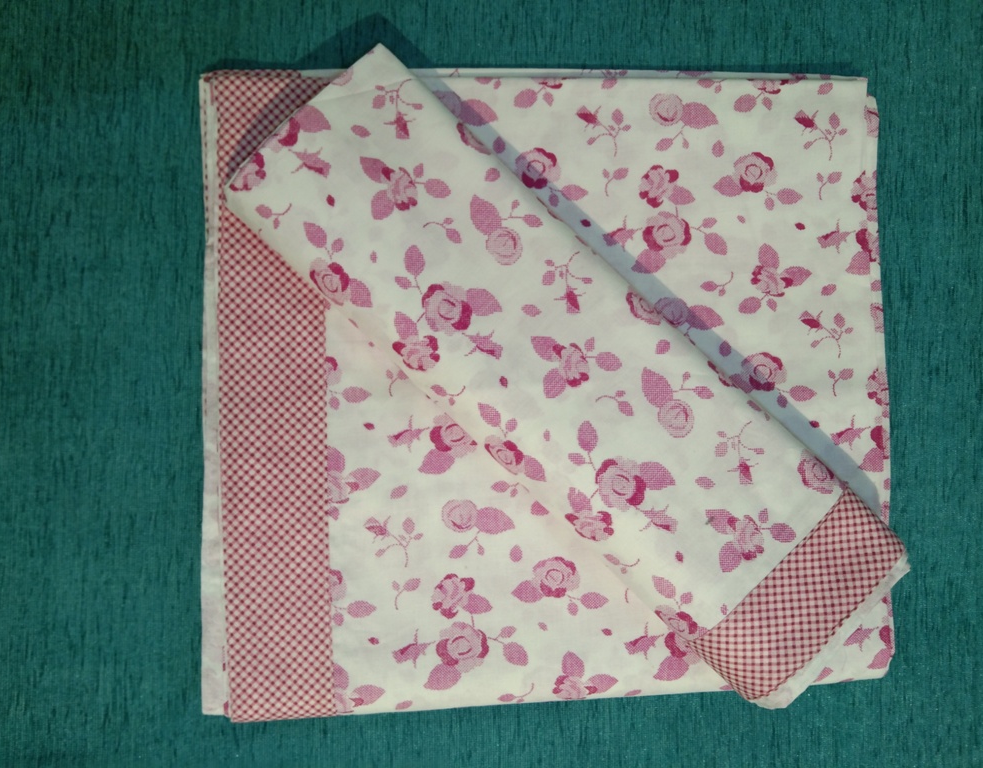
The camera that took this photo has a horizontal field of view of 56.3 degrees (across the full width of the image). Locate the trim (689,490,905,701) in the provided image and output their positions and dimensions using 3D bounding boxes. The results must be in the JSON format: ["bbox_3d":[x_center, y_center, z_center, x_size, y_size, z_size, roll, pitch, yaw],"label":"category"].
[{"bbox_3d":[0.277,0.191,0.837,0.195,0.020,0.077,-44,89,-1],"label":"trim"}]

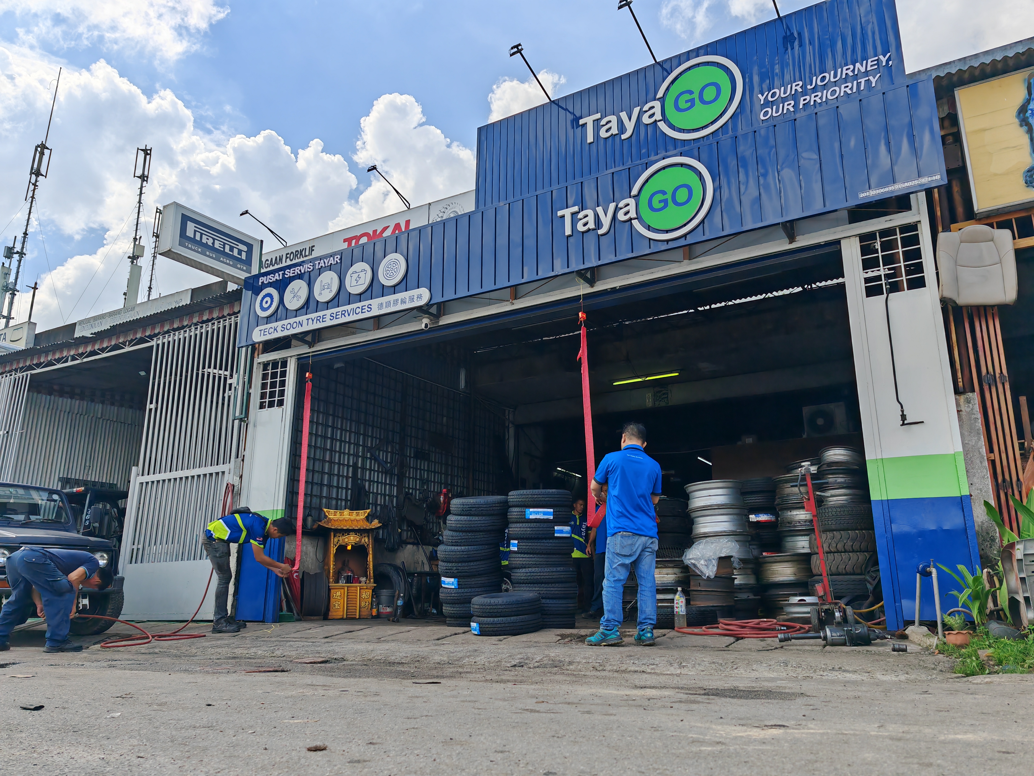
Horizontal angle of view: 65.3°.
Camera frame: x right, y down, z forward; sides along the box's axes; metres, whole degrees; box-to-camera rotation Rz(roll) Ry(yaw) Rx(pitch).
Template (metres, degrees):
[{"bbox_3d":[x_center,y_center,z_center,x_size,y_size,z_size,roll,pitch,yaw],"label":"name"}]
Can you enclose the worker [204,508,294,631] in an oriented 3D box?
[{"bbox_3d":[-2.985,2.012,8.987,0.948,1.316,0.480,4,-15,-18],"label":"worker"}]

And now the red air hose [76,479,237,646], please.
[{"bbox_3d":[-3.587,1.751,8.593,0.950,1.870,1.950,-9,-17,29],"label":"red air hose"}]

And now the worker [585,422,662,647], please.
[{"bbox_3d":[0.830,1.120,6.360,0.520,1.710,0.400,5,-16,-17],"label":"worker"}]

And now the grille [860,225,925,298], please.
[{"bbox_3d":[3.232,-1.093,6.944,0.472,0.577,0.040,-9,-17,30],"label":"grille"}]

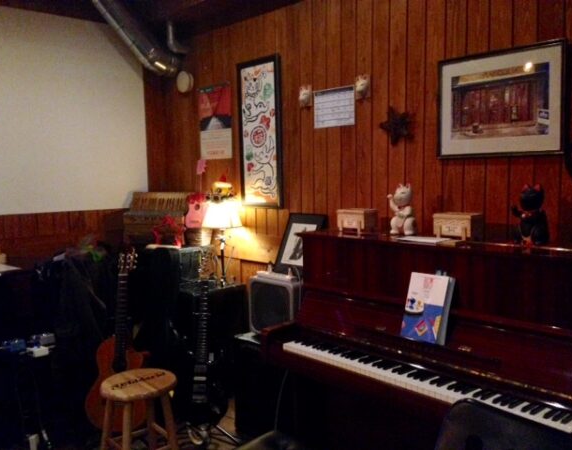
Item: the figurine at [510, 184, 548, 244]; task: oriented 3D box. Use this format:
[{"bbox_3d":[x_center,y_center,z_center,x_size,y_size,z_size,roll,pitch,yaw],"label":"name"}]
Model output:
[{"bbox_3d":[0.954,-0.049,2.232,0.120,0.240,0.140,-6,8,-43],"label":"figurine"}]

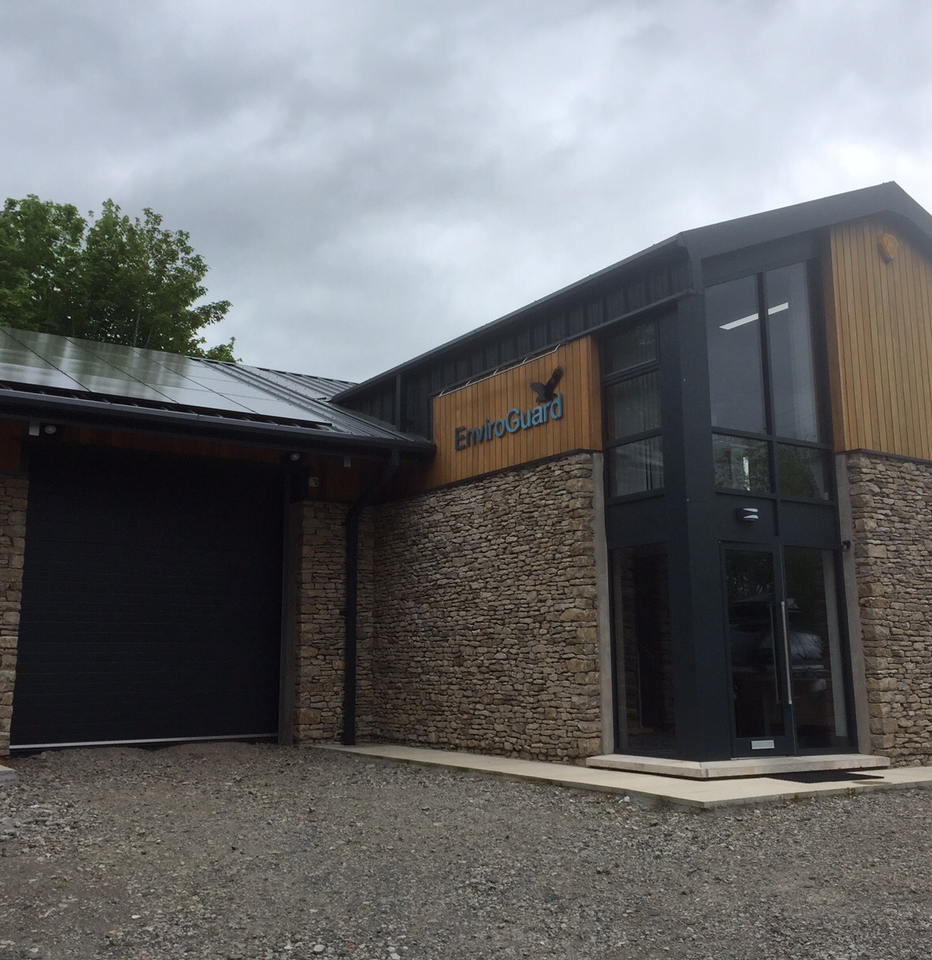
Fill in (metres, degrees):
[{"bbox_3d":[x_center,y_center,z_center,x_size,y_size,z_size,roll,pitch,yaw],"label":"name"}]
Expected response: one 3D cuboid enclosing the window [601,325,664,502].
[{"bbox_3d":[1.746,-0.733,11.242,0.103,1.864,0.865,6,-12,-33],"label":"window"}]

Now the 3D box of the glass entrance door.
[{"bbox_3d":[3.290,1.729,10.975,1.792,2.111,0.103,6,-12,-33],"label":"glass entrance door"}]

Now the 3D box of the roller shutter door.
[{"bbox_3d":[-3.973,1.489,13.882,3.420,3.718,0.124,6,-12,-33],"label":"roller shutter door"}]

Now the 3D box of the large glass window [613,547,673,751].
[{"bbox_3d":[1.772,1.706,10.808,0.103,2.081,0.855,6,-12,-33],"label":"large glass window"}]

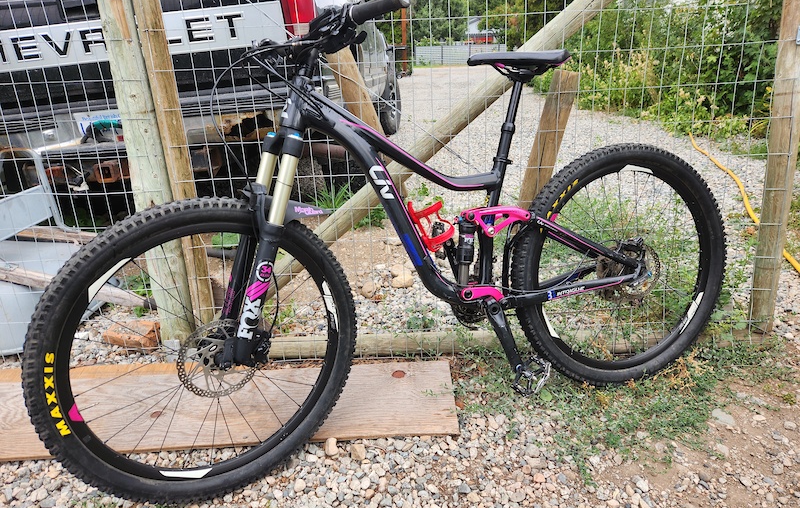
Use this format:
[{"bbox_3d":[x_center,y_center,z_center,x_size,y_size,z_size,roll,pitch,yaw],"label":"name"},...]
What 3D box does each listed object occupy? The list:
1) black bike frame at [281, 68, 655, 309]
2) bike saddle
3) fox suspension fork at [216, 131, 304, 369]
[{"bbox_3d":[0.191,-0.154,1.334,0.920,0.630,0.165,-10,11,-17],"label":"black bike frame"},{"bbox_3d":[0.295,-0.471,1.319,0.275,0.062,0.145,-10,11,-17],"label":"bike saddle"},{"bbox_3d":[-0.331,-0.024,1.180,0.098,0.530,0.180,13,5,-34],"label":"fox suspension fork"}]

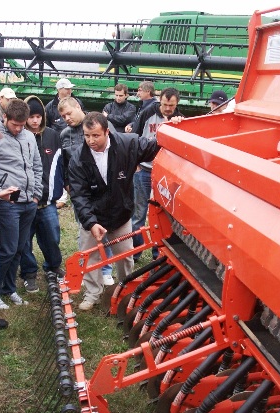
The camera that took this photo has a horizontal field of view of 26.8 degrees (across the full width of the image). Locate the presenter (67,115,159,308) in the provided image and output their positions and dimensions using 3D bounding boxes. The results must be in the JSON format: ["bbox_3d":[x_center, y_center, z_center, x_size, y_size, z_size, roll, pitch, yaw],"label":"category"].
[{"bbox_3d":[-0.195,0.049,4.886,0.750,1.630,0.640,4,15,17],"label":"presenter"}]

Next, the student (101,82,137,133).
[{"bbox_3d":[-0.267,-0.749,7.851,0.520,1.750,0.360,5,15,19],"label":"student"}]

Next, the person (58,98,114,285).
[{"bbox_3d":[-0.484,-0.100,5.323,0.540,1.710,0.480,5,15,19],"label":"person"}]

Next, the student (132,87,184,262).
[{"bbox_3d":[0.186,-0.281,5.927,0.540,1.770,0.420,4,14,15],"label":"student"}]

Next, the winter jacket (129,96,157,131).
[{"bbox_3d":[0.057,-1.032,7.400,0.420,0.720,0.520,-1,13,-15],"label":"winter jacket"}]

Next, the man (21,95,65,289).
[{"bbox_3d":[-0.880,-0.113,5.309,0.510,1.740,0.400,-5,15,-19],"label":"man"}]

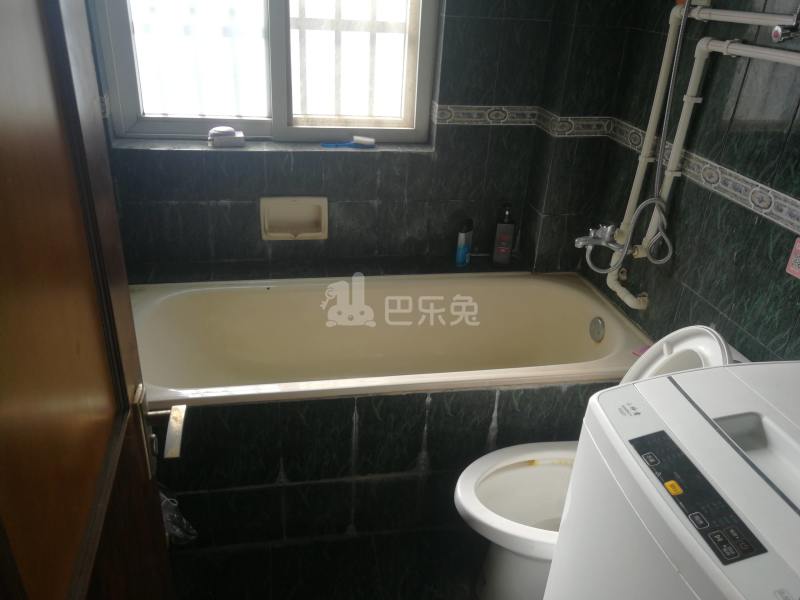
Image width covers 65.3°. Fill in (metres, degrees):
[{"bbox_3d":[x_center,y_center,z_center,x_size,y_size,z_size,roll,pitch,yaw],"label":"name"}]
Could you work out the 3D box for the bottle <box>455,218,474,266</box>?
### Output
[{"bbox_3d":[0.247,-0.216,2.353,0.054,0.184,0.037,4,28,1],"label":"bottle"}]

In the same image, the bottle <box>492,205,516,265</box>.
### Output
[{"bbox_3d":[0.401,-0.253,2.387,0.072,0.234,0.050,2,28,-3],"label":"bottle"}]

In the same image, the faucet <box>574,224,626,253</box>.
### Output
[{"bbox_3d":[0.632,-0.195,1.947,0.165,0.082,0.150,-2,28,-10],"label":"faucet"}]

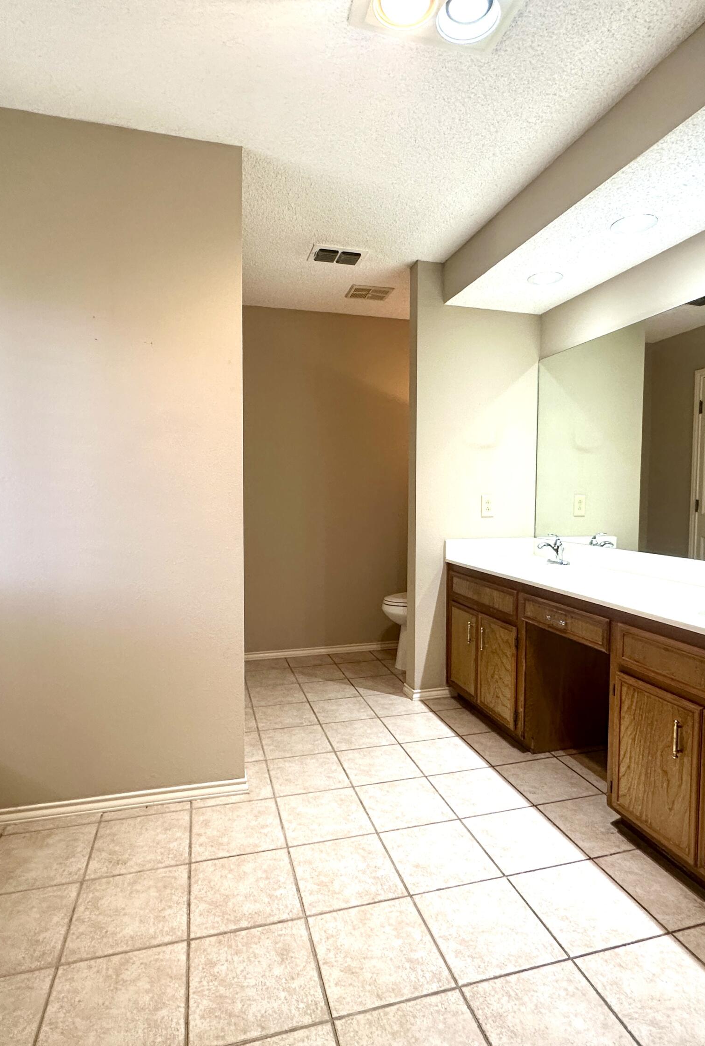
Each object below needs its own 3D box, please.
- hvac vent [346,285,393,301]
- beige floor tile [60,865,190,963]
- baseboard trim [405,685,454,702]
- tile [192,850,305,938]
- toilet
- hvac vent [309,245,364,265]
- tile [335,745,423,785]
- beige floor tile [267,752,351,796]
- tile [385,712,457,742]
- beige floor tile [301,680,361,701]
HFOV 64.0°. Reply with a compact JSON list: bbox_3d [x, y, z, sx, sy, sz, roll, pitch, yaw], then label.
[{"bbox_3d":[0.104,-1.442,3.565,0.259,0.020,0.238,-1,3,-15],"label":"hvac vent"},{"bbox_3d":[-0.624,1.097,1.598,0.305,0.010,0.305,-1,3,-15],"label":"beige floor tile"},{"bbox_3d":[0.457,0.975,3.310,0.280,0.063,0.145,-1,4,-15],"label":"baseboard trim"},{"bbox_3d":[-0.324,1.105,1.695,0.306,0.010,0.306,-1,4,-15],"label":"tile"},{"bbox_3d":[0.554,0.589,3.844,0.740,0.770,0.430,-1,4,-15],"label":"toilet"},{"bbox_3d":[-0.081,-1.400,2.981,0.285,0.020,0.205,-1,4,-15],"label":"hvac vent"},{"bbox_3d":[0.116,1.060,2.469,0.306,0.010,0.306,-1,4,-15],"label":"tile"},{"bbox_3d":[-0.189,1.053,2.369,0.305,0.010,0.305,-1,3,-15],"label":"beige floor tile"},{"bbox_3d":[0.330,1.027,2.837,0.305,0.010,0.305,-1,3,-15],"label":"tile"},{"bbox_3d":[-0.137,0.999,3.356,0.304,0.010,0.307,-1,3,-15],"label":"beige floor tile"}]

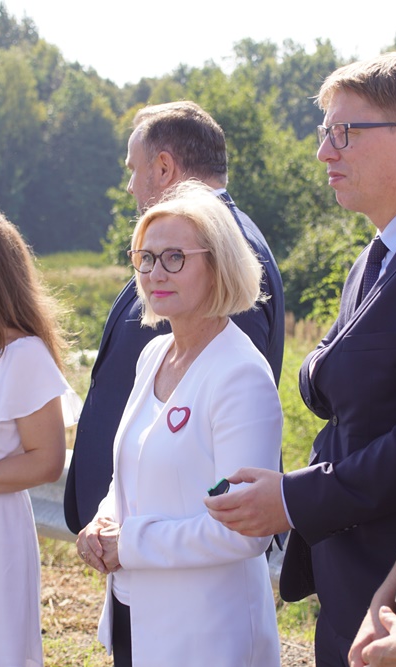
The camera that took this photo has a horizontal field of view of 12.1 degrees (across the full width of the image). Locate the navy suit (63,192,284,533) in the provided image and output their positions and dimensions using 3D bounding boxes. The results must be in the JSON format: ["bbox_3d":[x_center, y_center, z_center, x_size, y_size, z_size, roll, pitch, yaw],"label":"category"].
[{"bbox_3d":[-0.050,0.072,3.840,0.380,0.750,0.540,-1,3,-15],"label":"navy suit"}]

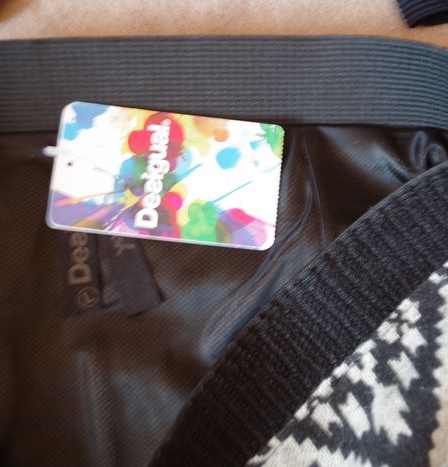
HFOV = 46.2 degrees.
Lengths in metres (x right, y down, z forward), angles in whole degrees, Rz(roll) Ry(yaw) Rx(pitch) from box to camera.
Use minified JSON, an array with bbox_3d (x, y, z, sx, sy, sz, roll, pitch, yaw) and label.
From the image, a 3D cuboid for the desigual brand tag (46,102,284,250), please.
[{"bbox_3d":[-0.024,-0.025,0.227,0.097,0.002,0.057,6,81,-1],"label":"desigual brand tag"}]

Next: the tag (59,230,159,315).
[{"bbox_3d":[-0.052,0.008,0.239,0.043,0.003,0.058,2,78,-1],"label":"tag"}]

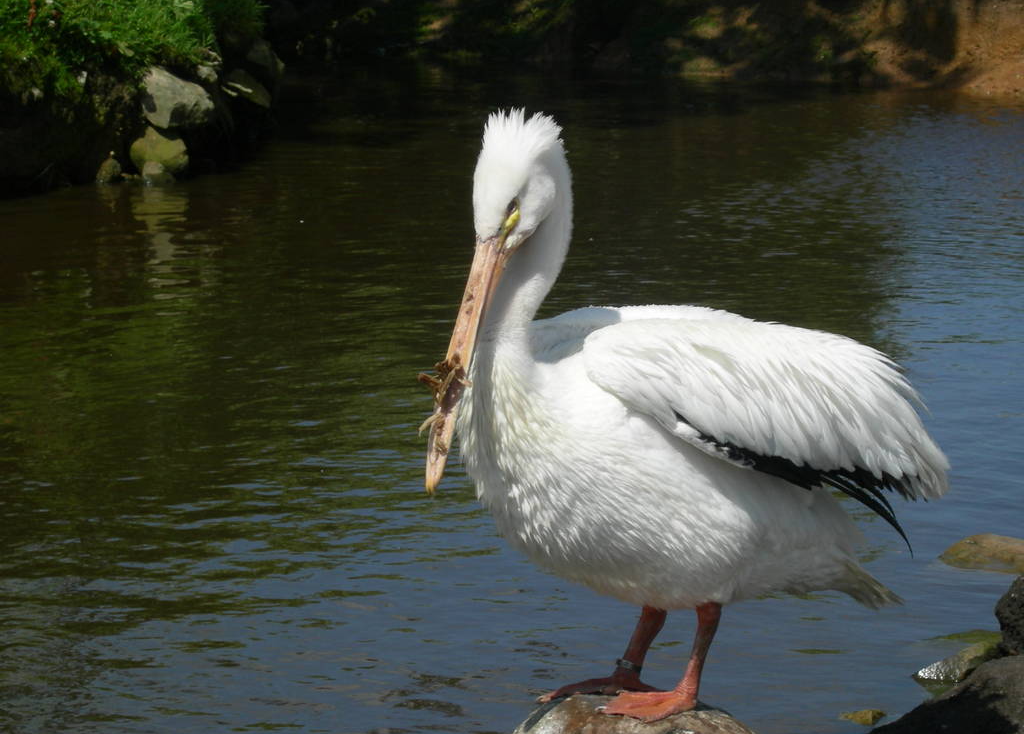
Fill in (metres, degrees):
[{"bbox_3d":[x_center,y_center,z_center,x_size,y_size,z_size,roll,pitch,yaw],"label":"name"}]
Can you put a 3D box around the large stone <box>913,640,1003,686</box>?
[{"bbox_3d":[0.695,0.463,5.800,0.160,0.085,0.140,0,9,0],"label":"large stone"}]

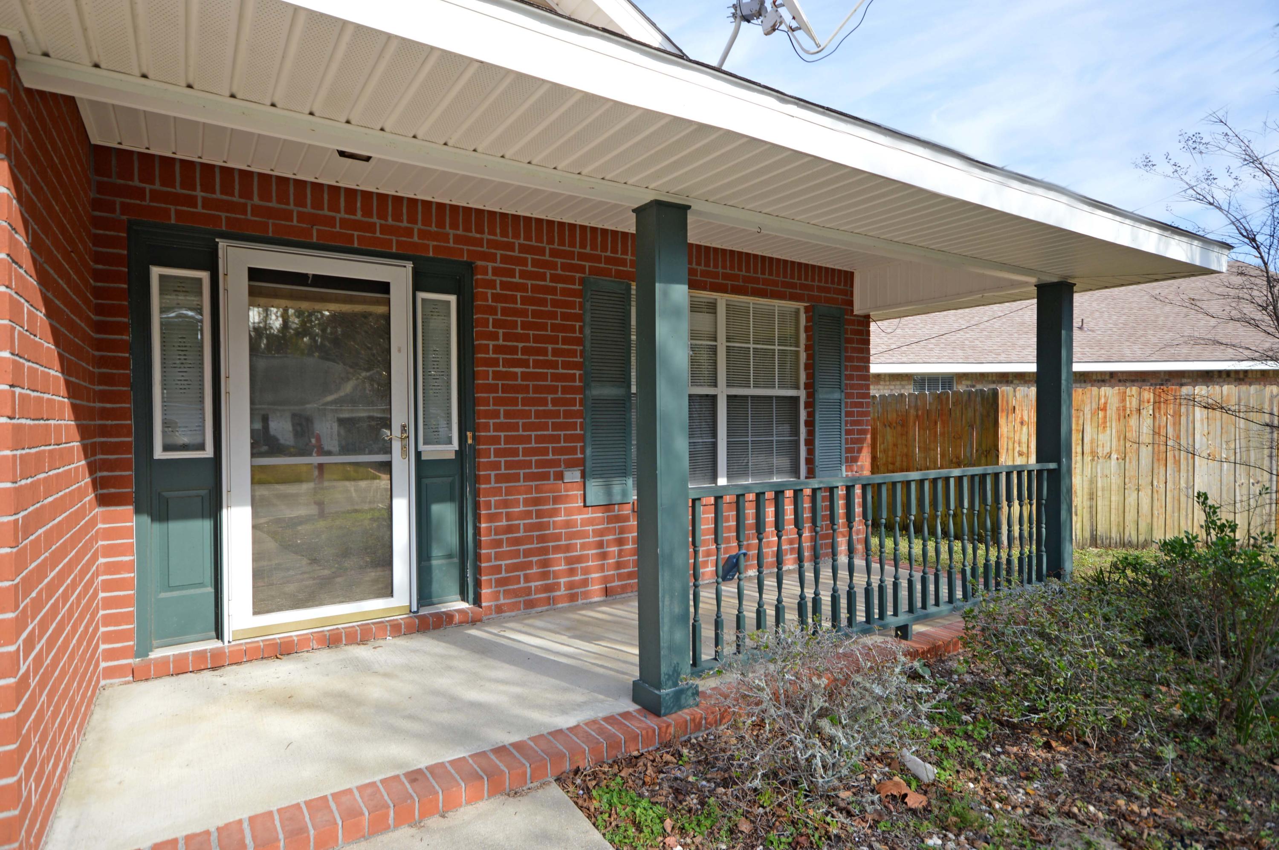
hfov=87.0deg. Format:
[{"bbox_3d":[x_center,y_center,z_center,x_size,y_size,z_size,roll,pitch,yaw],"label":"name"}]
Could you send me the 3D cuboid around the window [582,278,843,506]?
[{"bbox_3d":[0.696,-0.234,5.246,2.607,1.527,0.100,-1,1,-33],"label":"window"}]

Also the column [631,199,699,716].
[{"bbox_3d":[0.105,0.141,2.886,0.190,2.116,0.190,-1,1,-33],"label":"column"}]

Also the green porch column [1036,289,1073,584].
[{"bbox_3d":[2.892,0.088,4.712,0.190,2.120,0.190,-1,1,-33],"label":"green porch column"}]

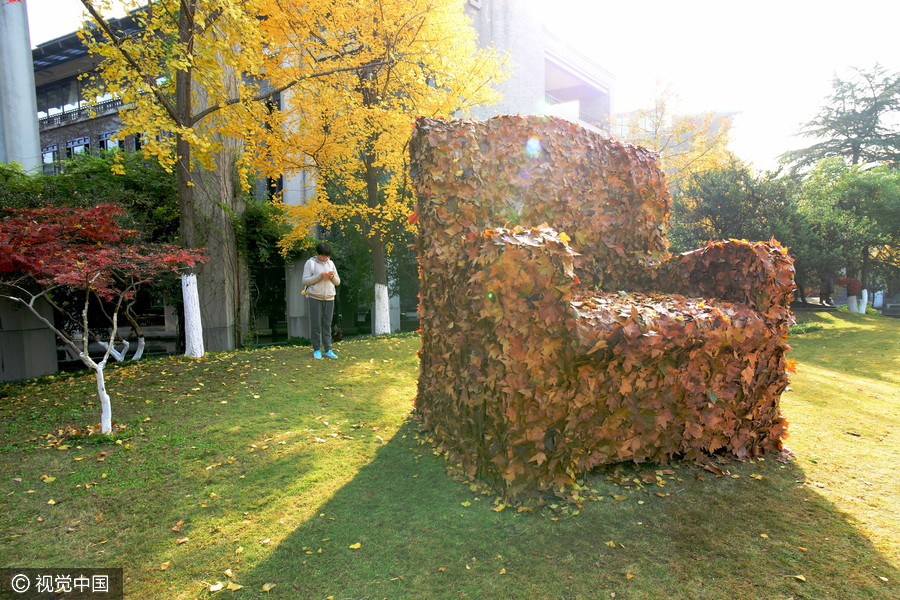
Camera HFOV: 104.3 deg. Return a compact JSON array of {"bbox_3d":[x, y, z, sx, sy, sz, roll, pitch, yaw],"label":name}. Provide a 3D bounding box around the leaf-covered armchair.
[{"bbox_3d":[0.960,-0.250,2.680,2.140,2.440,1.470,-1,1,-18],"label":"leaf-covered armchair"}]

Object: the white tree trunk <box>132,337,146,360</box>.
[{"bbox_3d":[-4.790,0.748,5.400,0.170,0.370,0.150,-2,2,-44],"label":"white tree trunk"}]

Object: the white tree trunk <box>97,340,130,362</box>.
[{"bbox_3d":[-5.210,0.795,5.400,0.370,0.330,0.270,-2,2,-44],"label":"white tree trunk"}]

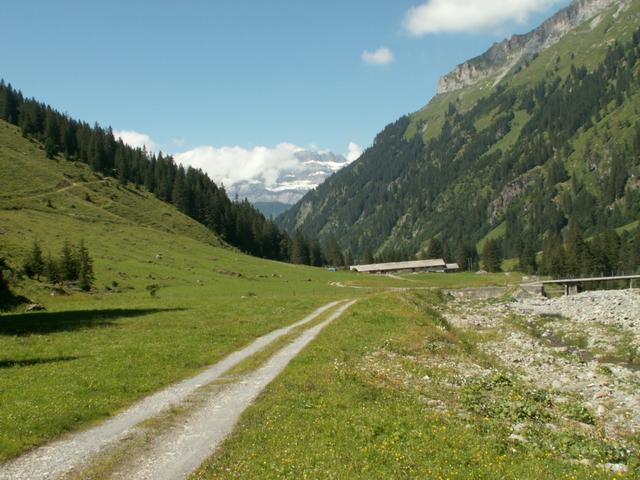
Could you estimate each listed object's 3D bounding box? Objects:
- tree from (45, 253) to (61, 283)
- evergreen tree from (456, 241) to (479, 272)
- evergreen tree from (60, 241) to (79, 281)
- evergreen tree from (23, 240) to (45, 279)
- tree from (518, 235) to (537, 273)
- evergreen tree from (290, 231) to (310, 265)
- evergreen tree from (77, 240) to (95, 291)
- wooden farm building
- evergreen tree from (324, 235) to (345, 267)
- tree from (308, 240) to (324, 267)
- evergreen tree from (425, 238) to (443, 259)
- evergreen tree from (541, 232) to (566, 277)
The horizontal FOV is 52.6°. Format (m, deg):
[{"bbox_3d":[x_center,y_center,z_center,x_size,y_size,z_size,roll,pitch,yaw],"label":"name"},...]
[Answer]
[{"bbox_3d":[-41.752,4.292,101.000,2.372,4.995,2.372,-3,-3,0],"label":"tree"},{"bbox_3d":[51.286,5.563,225.000,7.267,11.474,7.267,-3,-3,0],"label":"evergreen tree"},{"bbox_3d":[-40.260,3.295,104.000,2.748,6.429,2.748,-3,-3,0],"label":"evergreen tree"},{"bbox_3d":[-46.488,3.245,105.000,3.391,6.328,3.391,-3,-3,0],"label":"evergreen tree"},{"bbox_3d":[64.132,4.327,200.000,5.285,12.054,5.285,-3,-3,0],"label":"tree"},{"bbox_3d":[-8.588,3.523,285.000,8.368,15.415,8.368,-3,-3,0],"label":"evergreen tree"},{"bbox_3d":[-35.077,3.822,97.000,2.706,7.795,2.706,-3,-3,0],"label":"evergreen tree"},{"bbox_3d":[32.123,10.264,246.000,39.500,5.700,12.500,-2,-3,-11],"label":"wooden farm building"},{"bbox_3d":[6.274,5.409,280.000,8.221,13.846,8.221,-3,-3,0],"label":"evergreen tree"},{"bbox_3d":[-1.542,6.166,285.000,6.694,11.892,6.694,-3,-3,0],"label":"tree"},{"bbox_3d":[46.480,6.143,265.000,7.003,13.514,7.003,-3,-3,0],"label":"evergreen tree"},{"bbox_3d":[63.147,4.462,175.000,6.680,12.981,6.680,-3,-3,0],"label":"evergreen tree"}]

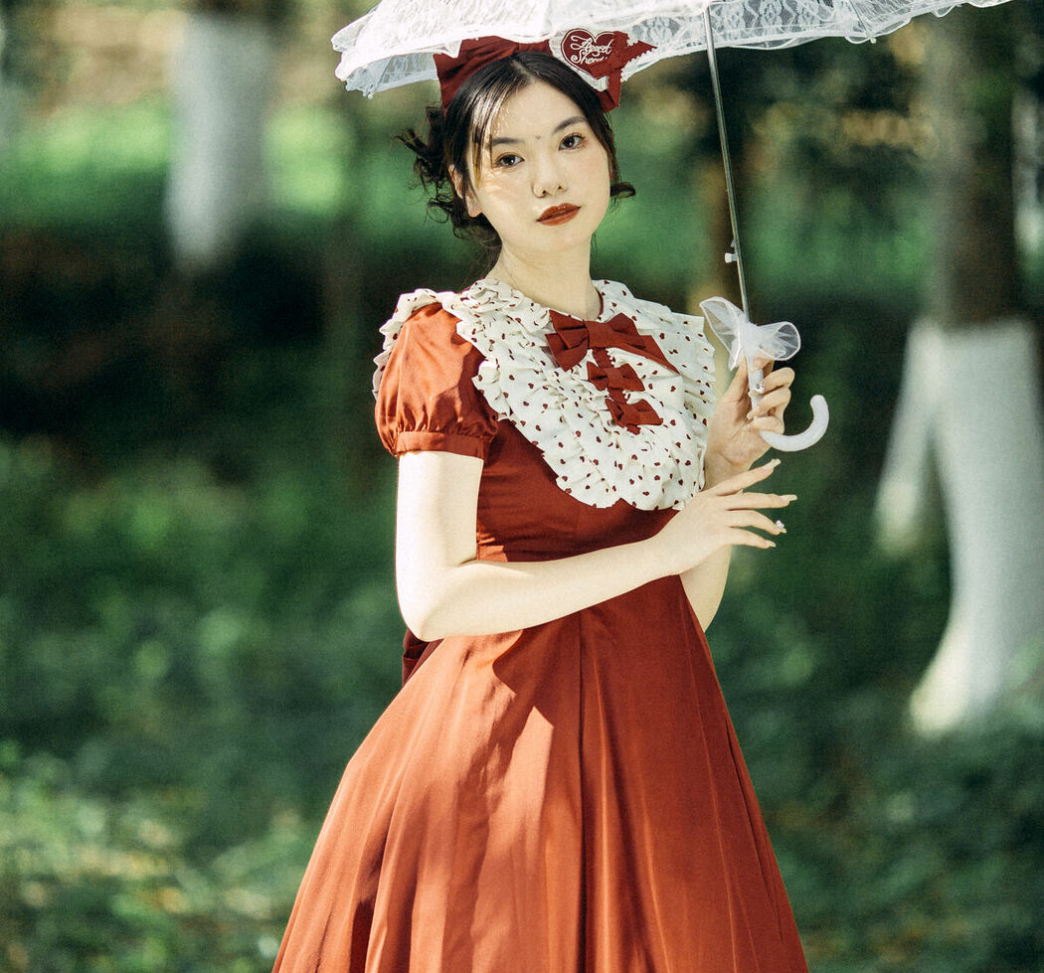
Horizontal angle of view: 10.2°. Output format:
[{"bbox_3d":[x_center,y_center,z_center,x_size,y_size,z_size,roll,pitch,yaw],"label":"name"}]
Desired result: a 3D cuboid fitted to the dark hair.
[{"bbox_3d":[-0.006,-0.325,5.830,0.200,0.215,0.210,-9,2,-20],"label":"dark hair"}]

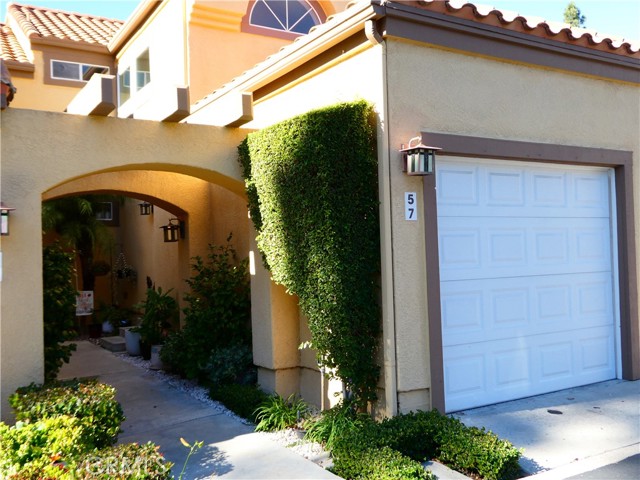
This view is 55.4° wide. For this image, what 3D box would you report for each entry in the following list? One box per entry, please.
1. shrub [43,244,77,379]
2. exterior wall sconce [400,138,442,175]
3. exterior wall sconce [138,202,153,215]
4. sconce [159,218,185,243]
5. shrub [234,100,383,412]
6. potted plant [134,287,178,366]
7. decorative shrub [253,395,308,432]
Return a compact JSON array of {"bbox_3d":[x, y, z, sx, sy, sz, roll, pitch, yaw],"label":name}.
[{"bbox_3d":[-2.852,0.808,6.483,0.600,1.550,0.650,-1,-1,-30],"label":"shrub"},{"bbox_3d":[0.779,-0.624,4.757,0.230,0.300,0.270,-1,-1,-30],"label":"exterior wall sconce"},{"bbox_3d":[-3.255,-0.598,11.400,0.280,0.310,0.230,-1,-1,-30],"label":"exterior wall sconce"},{"bbox_3d":[-1.961,-0.126,8.100,0.280,0.310,0.230,-1,-1,-30],"label":"sconce"},{"bbox_3d":[-0.091,0.218,5.267,0.596,2.571,1.421,-1,-2,-31],"label":"shrub"},{"bbox_3d":[-2.022,1.082,7.544,0.500,0.970,0.500,-1,-1,-30],"label":"potted plant"},{"bbox_3d":[-0.311,1.380,5.119,0.420,0.250,0.420,-1,-1,-30],"label":"decorative shrub"}]

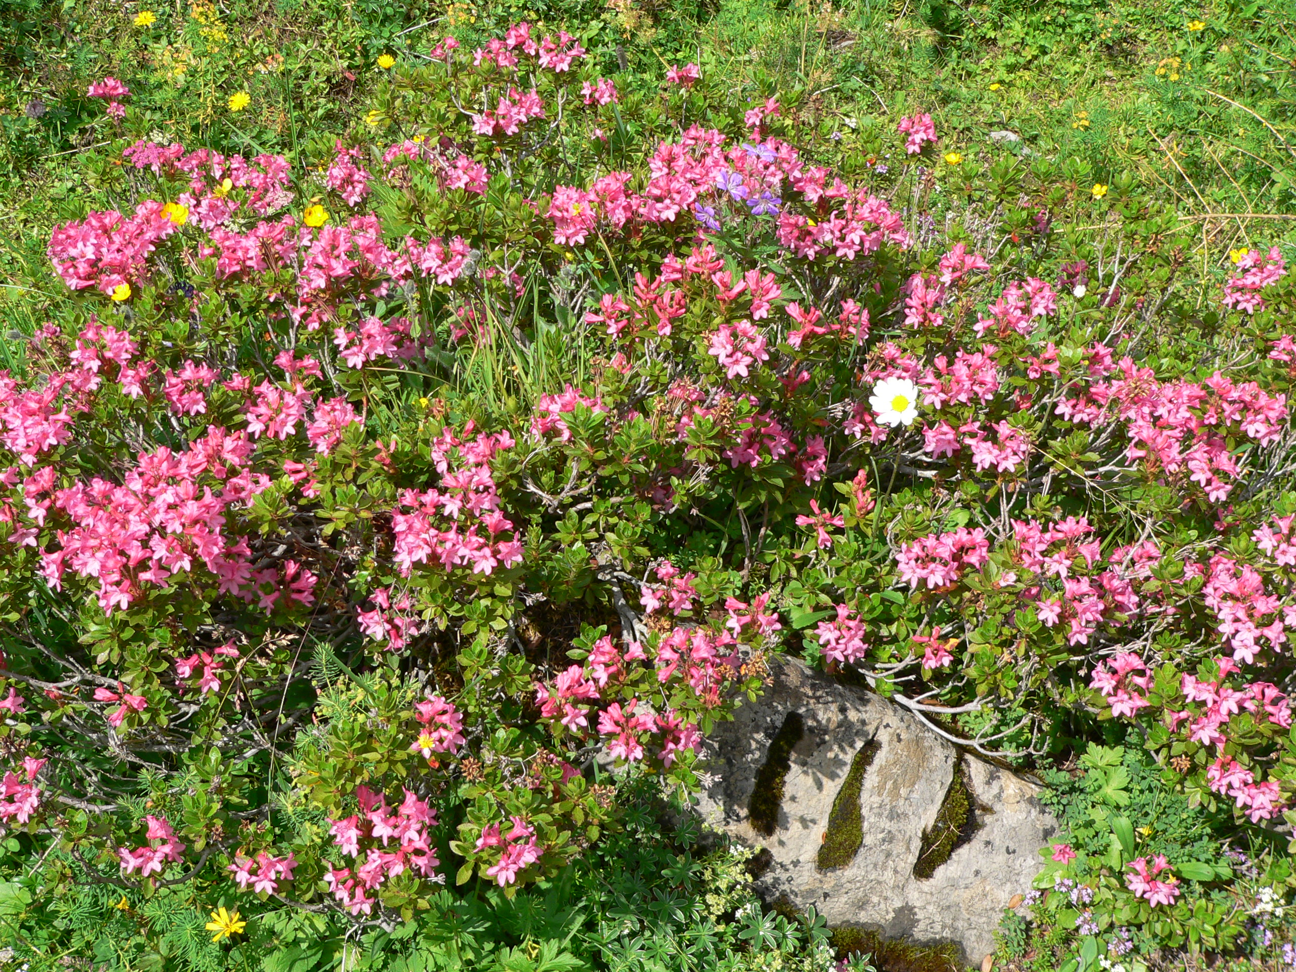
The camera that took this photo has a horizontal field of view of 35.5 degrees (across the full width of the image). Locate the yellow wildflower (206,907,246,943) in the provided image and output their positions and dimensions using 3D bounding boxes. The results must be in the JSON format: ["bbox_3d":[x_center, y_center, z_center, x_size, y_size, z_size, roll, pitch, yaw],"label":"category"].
[{"bbox_3d":[-0.314,0.326,1.500,0.030,0.013,0.029,3,38,-1],"label":"yellow wildflower"}]

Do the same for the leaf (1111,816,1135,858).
[{"bbox_3d":[0.369,0.272,1.570,0.013,0.006,0.037,-10,63,-6],"label":"leaf"}]

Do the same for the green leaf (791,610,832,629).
[{"bbox_3d":[0.138,0.113,1.710,0.039,0.007,0.013,-18,40,-12],"label":"green leaf"}]

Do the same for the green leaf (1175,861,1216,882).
[{"bbox_3d":[0.419,0.295,1.550,0.032,0.006,0.015,6,50,6],"label":"green leaf"}]

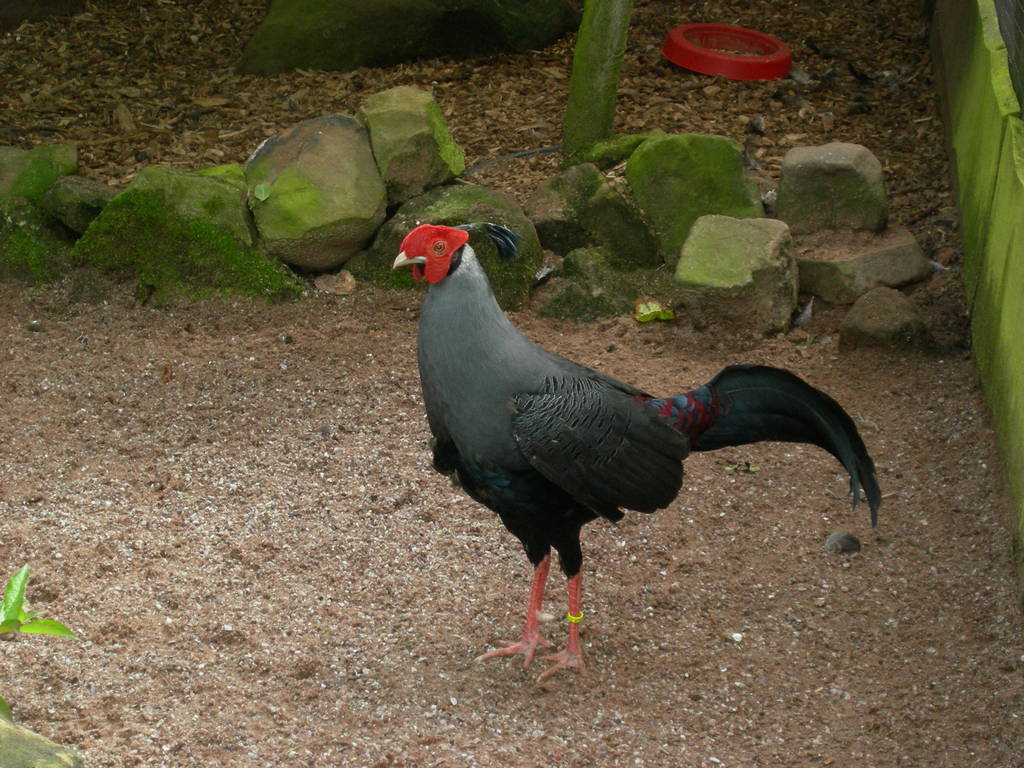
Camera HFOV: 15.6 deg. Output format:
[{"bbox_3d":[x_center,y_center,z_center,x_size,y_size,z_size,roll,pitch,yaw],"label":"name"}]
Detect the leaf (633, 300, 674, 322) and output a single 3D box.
[{"bbox_3d":[0.188,-0.097,4.913,0.050,0.022,0.040,0,20,0],"label":"leaf"}]

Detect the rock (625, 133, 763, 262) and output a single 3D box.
[{"bbox_3d":[0.251,-0.261,5.152,0.190,0.175,0.130,0,20,0],"label":"rock"}]

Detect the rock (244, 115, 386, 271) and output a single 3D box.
[{"bbox_3d":[-0.272,-0.271,5.159,0.192,0.200,0.170,0,20,0],"label":"rock"}]

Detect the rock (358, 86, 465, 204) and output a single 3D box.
[{"bbox_3d":[-0.142,-0.341,5.250,0.145,0.150,0.140,0,20,0],"label":"rock"}]

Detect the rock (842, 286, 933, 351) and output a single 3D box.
[{"bbox_3d":[0.487,-0.092,4.851,0.123,0.065,0.120,0,20,0],"label":"rock"}]

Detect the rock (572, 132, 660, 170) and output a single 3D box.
[{"bbox_3d":[0.150,-0.338,5.358,0.125,0.050,0.090,0,20,0],"label":"rock"}]

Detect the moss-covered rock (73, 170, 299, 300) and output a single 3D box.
[{"bbox_3d":[-0.439,-0.210,5.042,0.300,0.160,0.200,0,20,0],"label":"moss-covered rock"}]

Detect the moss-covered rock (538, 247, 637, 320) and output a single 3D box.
[{"bbox_3d":[0.101,-0.139,4.962,0.128,0.080,0.130,0,20,0],"label":"moss-covered rock"}]

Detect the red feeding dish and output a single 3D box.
[{"bbox_3d":[0.341,-0.533,5.893,0.205,0.032,0.205,8,20,-3],"label":"red feeding dish"}]

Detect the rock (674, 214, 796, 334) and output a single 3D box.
[{"bbox_3d":[0.294,-0.145,4.912,0.152,0.120,0.155,-3,20,-9],"label":"rock"}]

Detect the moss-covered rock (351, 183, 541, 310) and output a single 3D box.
[{"bbox_3d":[-0.089,-0.194,5.016,0.250,0.140,0.190,0,20,0],"label":"moss-covered rock"}]

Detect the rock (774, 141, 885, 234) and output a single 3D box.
[{"bbox_3d":[0.440,-0.270,5.127,0.150,0.115,0.120,0,20,0],"label":"rock"}]

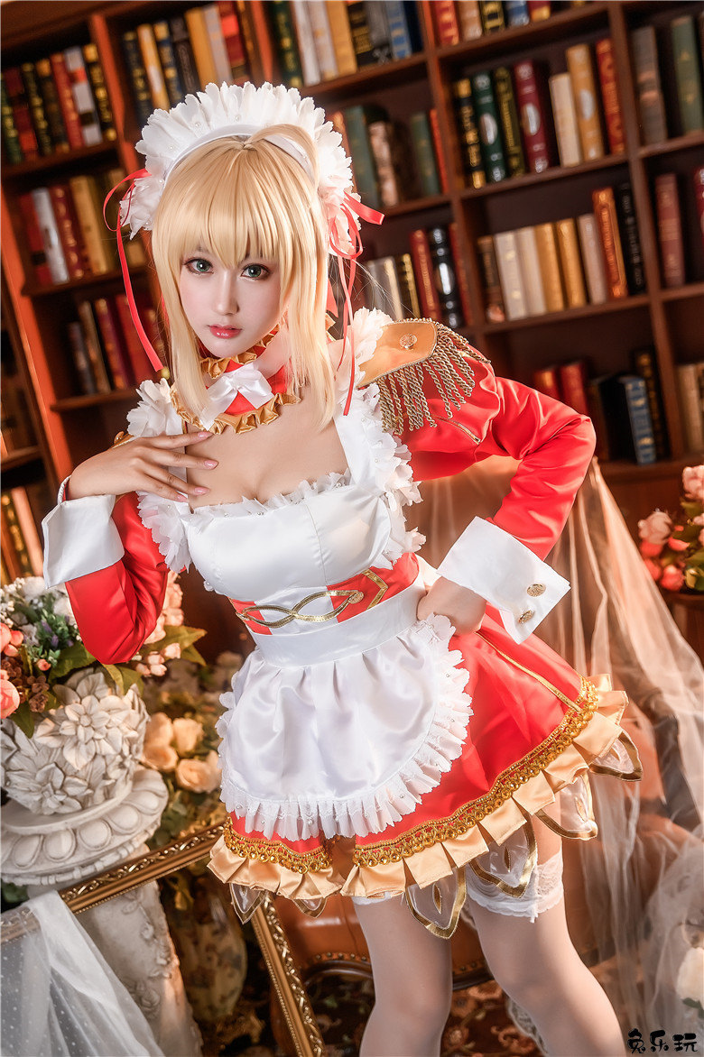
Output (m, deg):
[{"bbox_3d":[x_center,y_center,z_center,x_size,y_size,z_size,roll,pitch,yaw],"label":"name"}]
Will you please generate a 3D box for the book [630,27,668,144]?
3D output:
[{"bbox_3d":[0.655,-0.959,2.563,0.045,0.236,0.165,-6,16,19],"label":"book"}]

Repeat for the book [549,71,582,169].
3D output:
[{"bbox_3d":[0.518,-0.965,2.798,0.042,0.204,0.150,-8,10,18],"label":"book"}]

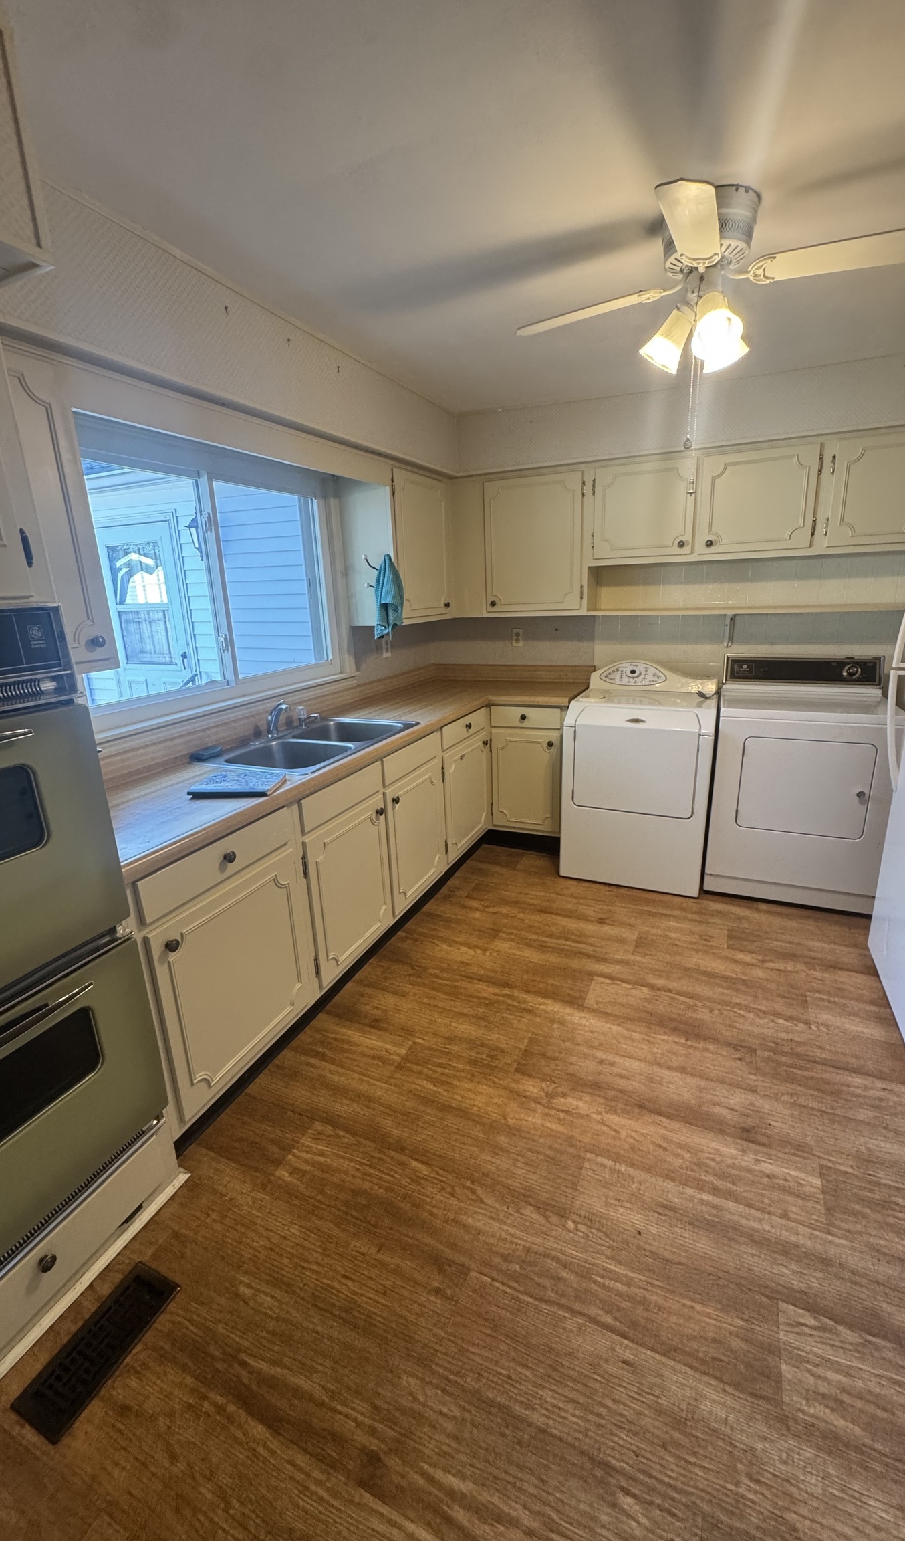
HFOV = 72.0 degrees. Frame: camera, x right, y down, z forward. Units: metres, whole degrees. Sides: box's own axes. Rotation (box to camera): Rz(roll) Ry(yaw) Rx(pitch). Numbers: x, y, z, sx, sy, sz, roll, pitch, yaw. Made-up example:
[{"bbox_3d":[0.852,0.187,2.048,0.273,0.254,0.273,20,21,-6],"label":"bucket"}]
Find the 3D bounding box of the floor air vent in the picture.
[{"bbox_3d":[-0.735,1.194,1.305,0.135,0.012,0.294,5,18,24],"label":"floor air vent"}]

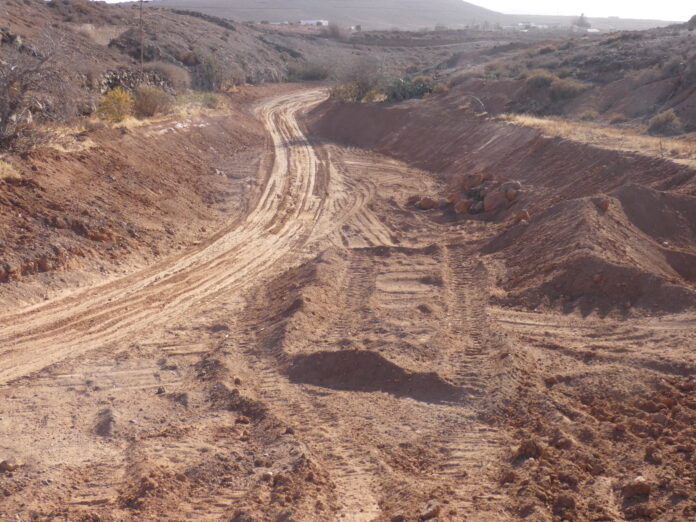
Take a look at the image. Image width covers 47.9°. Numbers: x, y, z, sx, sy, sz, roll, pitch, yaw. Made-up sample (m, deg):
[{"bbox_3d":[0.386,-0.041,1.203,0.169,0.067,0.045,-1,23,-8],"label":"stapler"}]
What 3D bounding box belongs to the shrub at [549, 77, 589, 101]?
[{"bbox_3d":[11.811,-9.240,42.000,2.140,1.220,1.820,1,17,0],"label":"shrub"}]

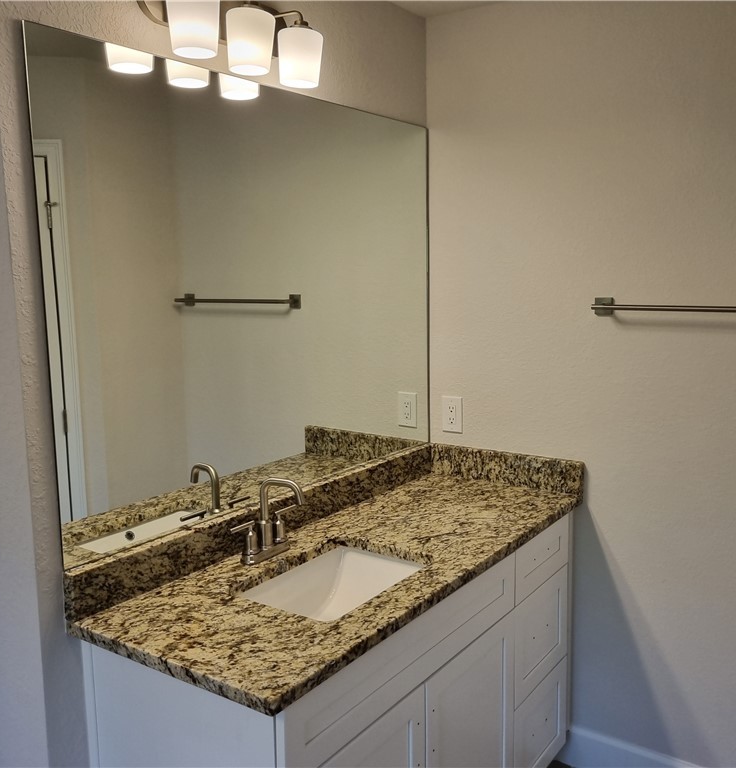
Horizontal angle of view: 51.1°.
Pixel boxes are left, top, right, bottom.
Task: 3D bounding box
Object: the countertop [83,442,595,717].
[{"bbox_3d":[0.031,0.376,1.981,0.559,0.126,1.440,5,9,35],"label":"countertop"}]

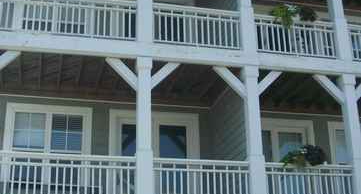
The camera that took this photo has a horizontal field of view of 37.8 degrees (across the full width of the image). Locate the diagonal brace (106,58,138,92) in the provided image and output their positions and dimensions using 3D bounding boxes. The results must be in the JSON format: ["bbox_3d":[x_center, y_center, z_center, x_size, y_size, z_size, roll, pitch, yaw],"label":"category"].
[{"bbox_3d":[-1.056,-0.468,10.056,0.809,0.175,0.120,44,-23,4],"label":"diagonal brace"}]

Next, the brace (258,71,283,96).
[{"bbox_3d":[1.824,-0.301,10.990,0.135,0.800,0.135,45,-23,5],"label":"brace"}]

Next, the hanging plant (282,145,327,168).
[{"bbox_3d":[2.403,1.159,10.285,0.820,0.390,0.420,4,-20,-12],"label":"hanging plant"}]

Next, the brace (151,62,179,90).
[{"bbox_3d":[-0.348,-0.437,10.513,0.135,0.800,0.135,45,-23,5],"label":"brace"}]

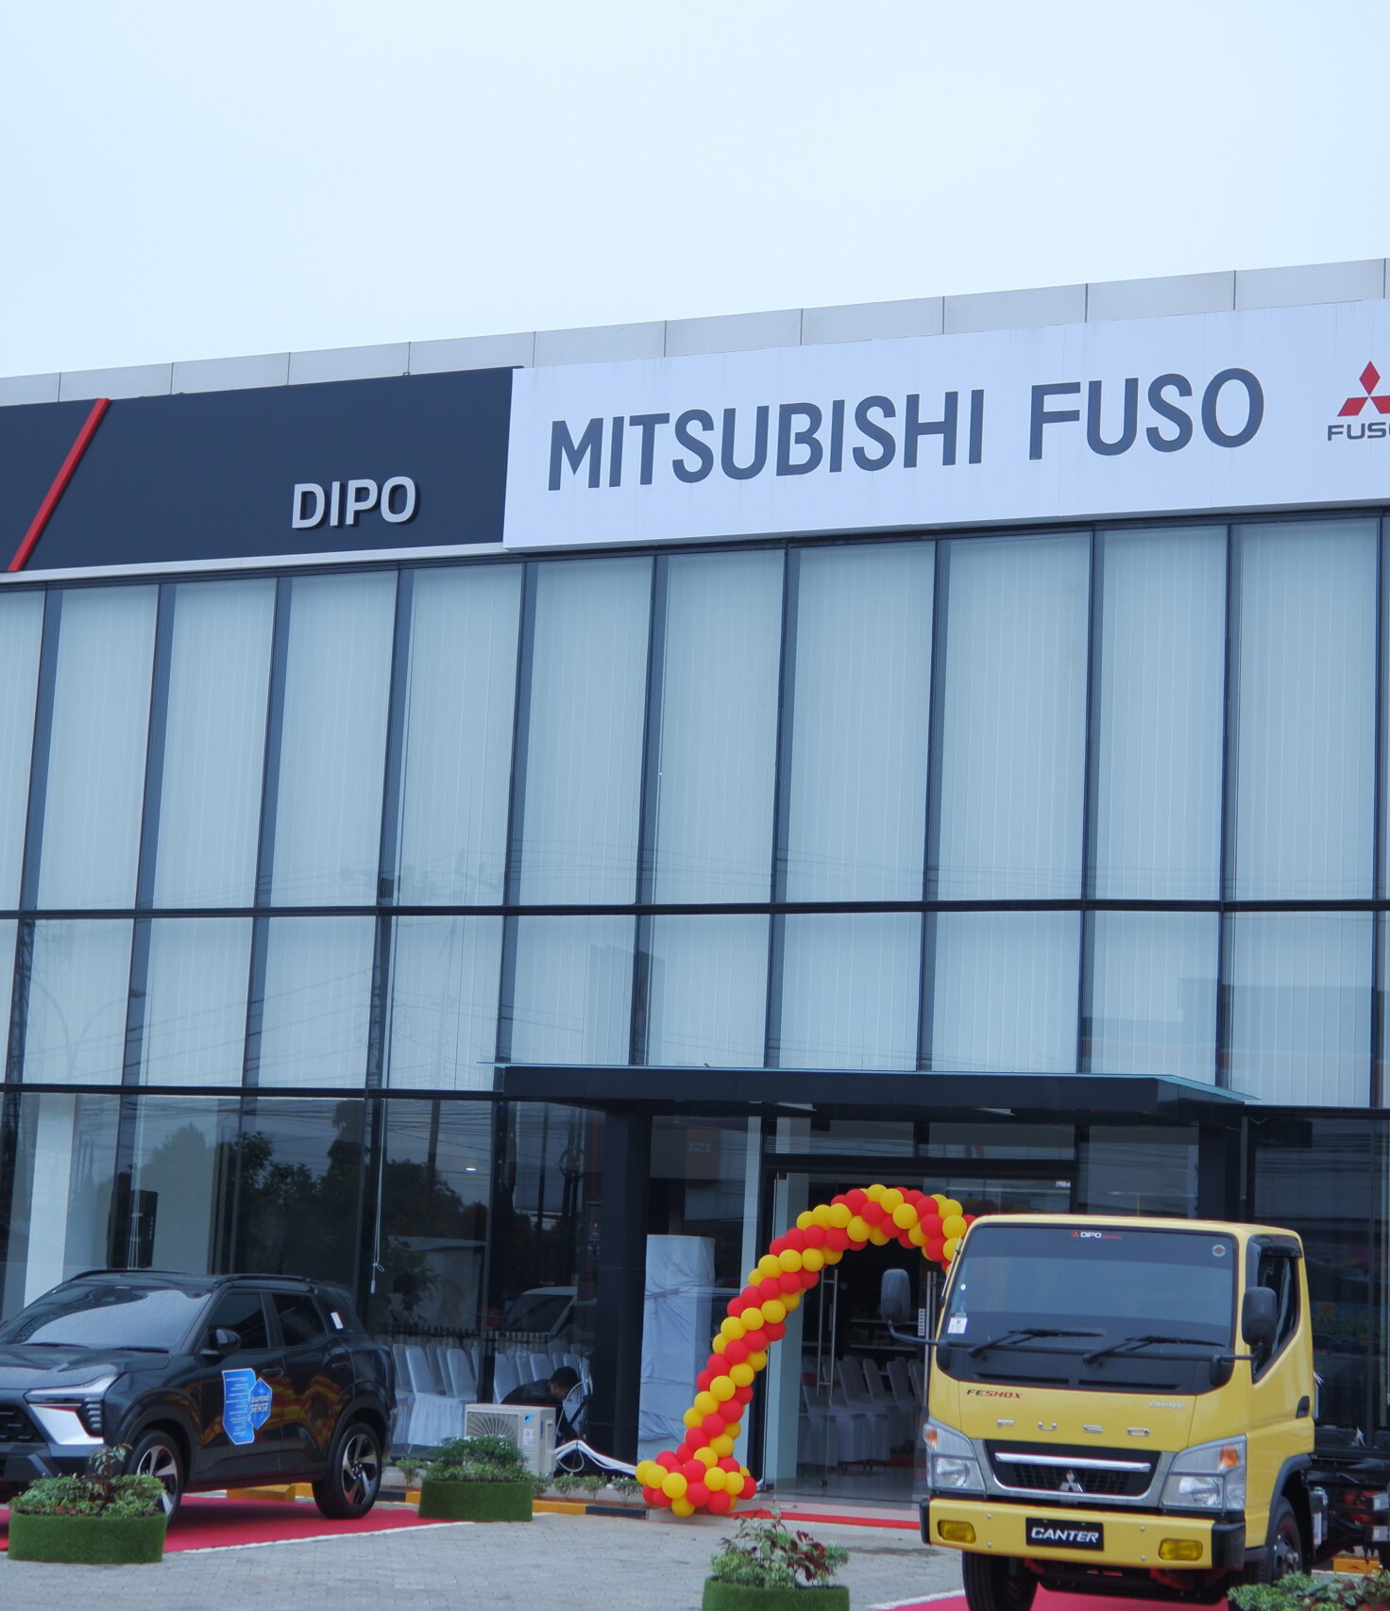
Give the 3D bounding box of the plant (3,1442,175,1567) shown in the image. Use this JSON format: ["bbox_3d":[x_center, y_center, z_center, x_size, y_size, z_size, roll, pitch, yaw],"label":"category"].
[{"bbox_3d":[-3.432,3.956,19.061,0.870,0.620,0.870,4,-9,-9],"label":"plant"}]

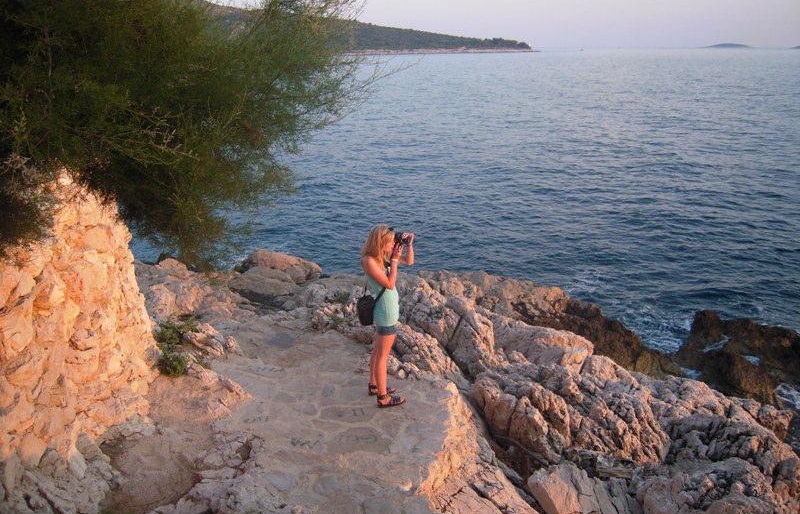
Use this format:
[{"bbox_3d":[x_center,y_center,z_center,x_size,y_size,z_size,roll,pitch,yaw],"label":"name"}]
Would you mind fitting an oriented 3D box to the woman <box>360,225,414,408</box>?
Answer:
[{"bbox_3d":[-0.110,0.513,5.701,0.440,1.655,0.430,-5,19,-15],"label":"woman"}]

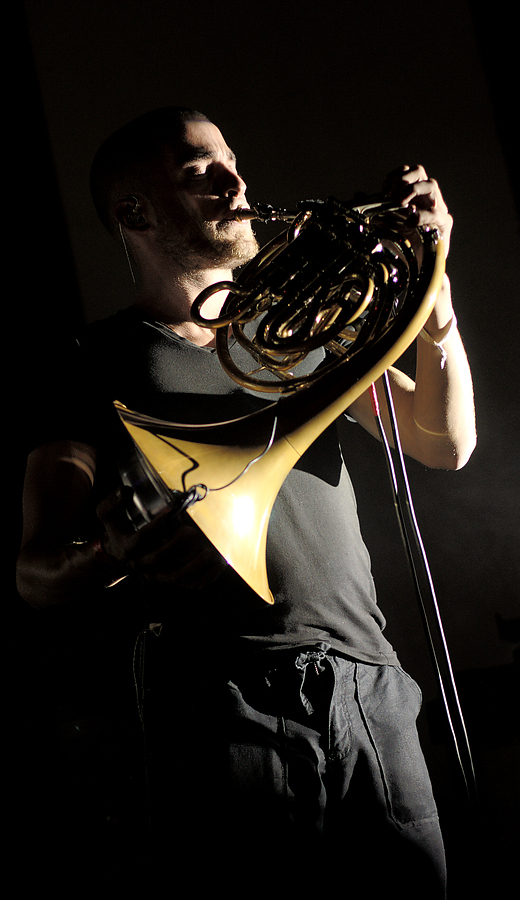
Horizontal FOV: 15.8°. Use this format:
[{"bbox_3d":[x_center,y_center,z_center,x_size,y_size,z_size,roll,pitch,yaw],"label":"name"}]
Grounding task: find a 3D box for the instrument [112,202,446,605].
[{"bbox_3d":[0.064,-0.128,2.344,0.470,0.480,0.310,-39,-48,5],"label":"instrument"}]

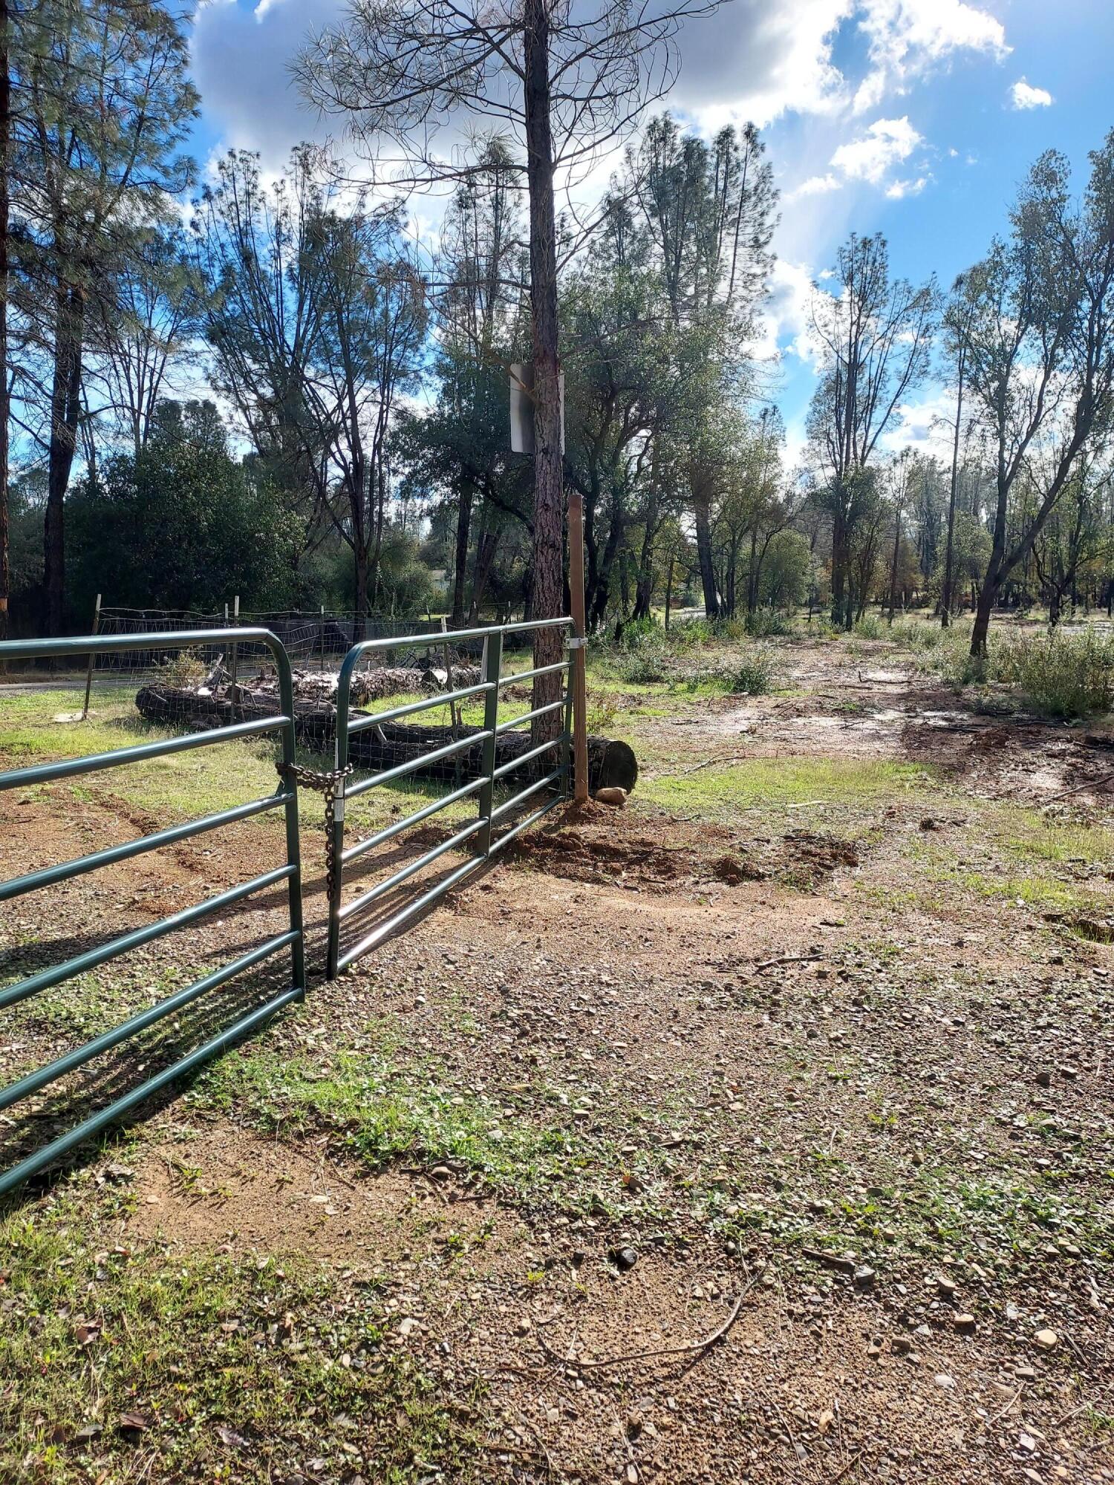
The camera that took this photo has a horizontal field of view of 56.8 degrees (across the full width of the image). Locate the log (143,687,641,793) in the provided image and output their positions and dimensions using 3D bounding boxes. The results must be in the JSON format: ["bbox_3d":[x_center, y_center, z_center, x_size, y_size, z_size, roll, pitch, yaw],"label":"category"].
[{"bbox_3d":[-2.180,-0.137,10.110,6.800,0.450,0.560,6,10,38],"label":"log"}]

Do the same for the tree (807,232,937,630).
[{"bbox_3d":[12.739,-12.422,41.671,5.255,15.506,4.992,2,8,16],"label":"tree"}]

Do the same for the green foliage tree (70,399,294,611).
[{"bbox_3d":[-9.229,-5.253,25.516,5.588,6.256,4.897,-3,9,-19],"label":"green foliage tree"}]

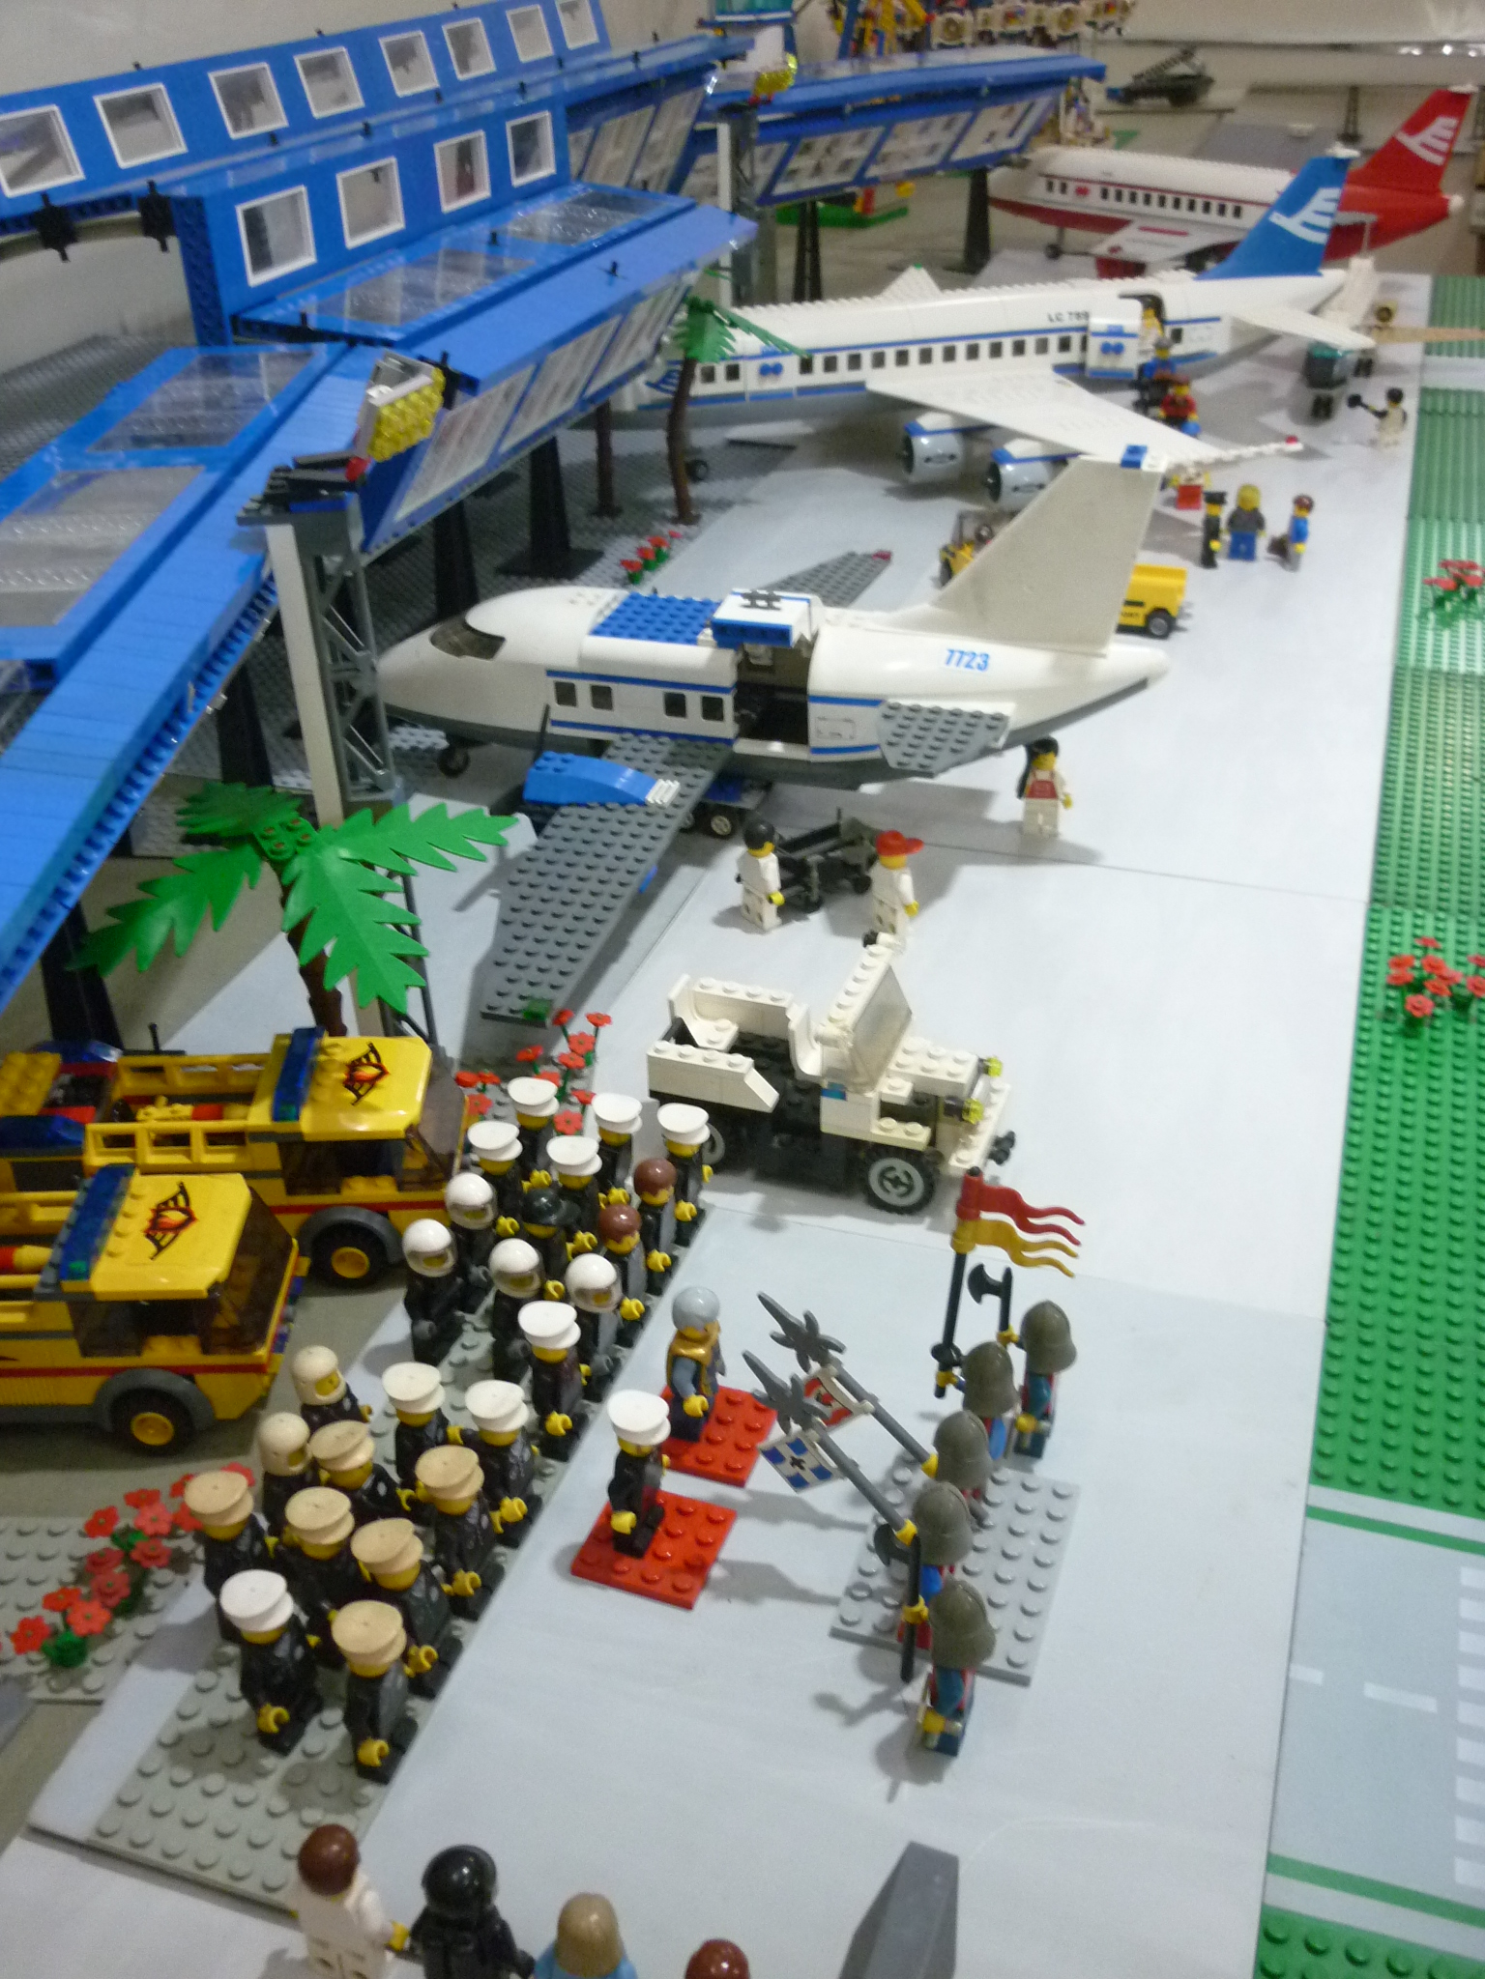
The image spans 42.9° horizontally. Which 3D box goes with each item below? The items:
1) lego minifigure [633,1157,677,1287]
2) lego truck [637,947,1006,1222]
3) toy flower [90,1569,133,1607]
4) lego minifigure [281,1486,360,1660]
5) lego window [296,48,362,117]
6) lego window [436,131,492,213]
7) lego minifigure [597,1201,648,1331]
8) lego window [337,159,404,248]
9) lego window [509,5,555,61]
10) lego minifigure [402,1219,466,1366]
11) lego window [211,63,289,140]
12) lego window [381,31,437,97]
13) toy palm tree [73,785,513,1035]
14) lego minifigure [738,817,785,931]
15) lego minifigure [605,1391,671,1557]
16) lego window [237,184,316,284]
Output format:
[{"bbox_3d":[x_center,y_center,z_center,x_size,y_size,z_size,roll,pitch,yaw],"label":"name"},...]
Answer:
[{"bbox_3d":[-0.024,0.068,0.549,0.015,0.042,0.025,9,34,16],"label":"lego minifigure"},{"bbox_3d":[0.033,0.025,0.598,0.115,0.067,0.056,10,33,16],"label":"lego truck"},{"bbox_3d":[-0.152,0.144,0.454,0.010,0.004,0.010,0,32,0],"label":"toy flower"},{"bbox_3d":[-0.094,0.136,0.438,0.018,0.043,0.025,10,33,15],"label":"lego minifigure"},{"bbox_3d":[-0.232,-0.503,1.047,0.008,0.032,0.048,-4,28,28],"label":"lego window"},{"bbox_3d":[-0.146,-0.421,0.971,0.008,0.032,0.057,9,33,17],"label":"lego window"},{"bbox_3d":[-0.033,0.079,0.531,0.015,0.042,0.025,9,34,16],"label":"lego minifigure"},{"bbox_3d":[-0.183,-0.383,0.918,0.009,0.033,0.058,10,33,16],"label":"lego window"},{"bbox_3d":[-0.147,-0.652,1.292,0.008,0.031,0.058,-6,28,22],"label":"lego window"},{"bbox_3d":[-0.086,0.083,0.523,0.015,0.042,0.025,9,33,17],"label":"lego minifigure"},{"bbox_3d":[-0.273,-0.486,1.035,0.009,0.033,0.058,-3,29,23],"label":"lego window"},{"bbox_3d":[-0.199,-0.546,1.115,0.008,0.032,0.048,-4,28,28],"label":"lego window"},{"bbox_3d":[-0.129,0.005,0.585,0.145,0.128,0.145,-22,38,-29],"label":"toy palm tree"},{"bbox_3d":[0.007,-0.046,0.737,0.015,0.042,0.024,-22,38,-31],"label":"lego minifigure"},{"bbox_3d":[-0.024,0.118,0.462,0.016,0.043,0.025,9,33,17],"label":"lego minifigure"},{"bbox_3d":[-0.205,-0.328,0.822,0.008,0.032,0.057,9,33,17],"label":"lego window"}]

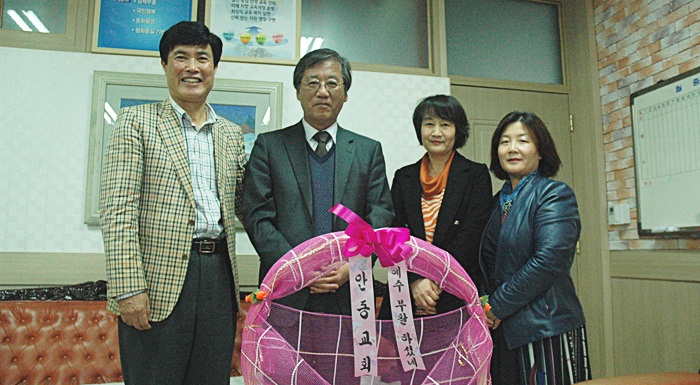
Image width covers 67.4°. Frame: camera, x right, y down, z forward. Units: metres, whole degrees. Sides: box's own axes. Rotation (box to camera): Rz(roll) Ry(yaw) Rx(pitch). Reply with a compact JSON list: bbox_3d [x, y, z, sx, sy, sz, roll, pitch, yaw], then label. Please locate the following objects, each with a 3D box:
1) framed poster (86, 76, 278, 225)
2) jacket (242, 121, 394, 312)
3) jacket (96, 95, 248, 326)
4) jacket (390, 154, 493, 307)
[{"bbox_3d":[-0.918,-0.246,2.991,1.053,0.861,0.040,2,-7,-12],"label":"framed poster"},{"bbox_3d":[-0.108,0.091,1.792,0.530,0.710,0.340,1,-7,-7],"label":"jacket"},{"bbox_3d":[-0.545,0.047,1.697,0.520,0.730,0.320,5,-8,-32],"label":"jacket"},{"bbox_3d":[0.339,0.141,1.978,0.440,0.610,0.300,-2,-7,14],"label":"jacket"}]

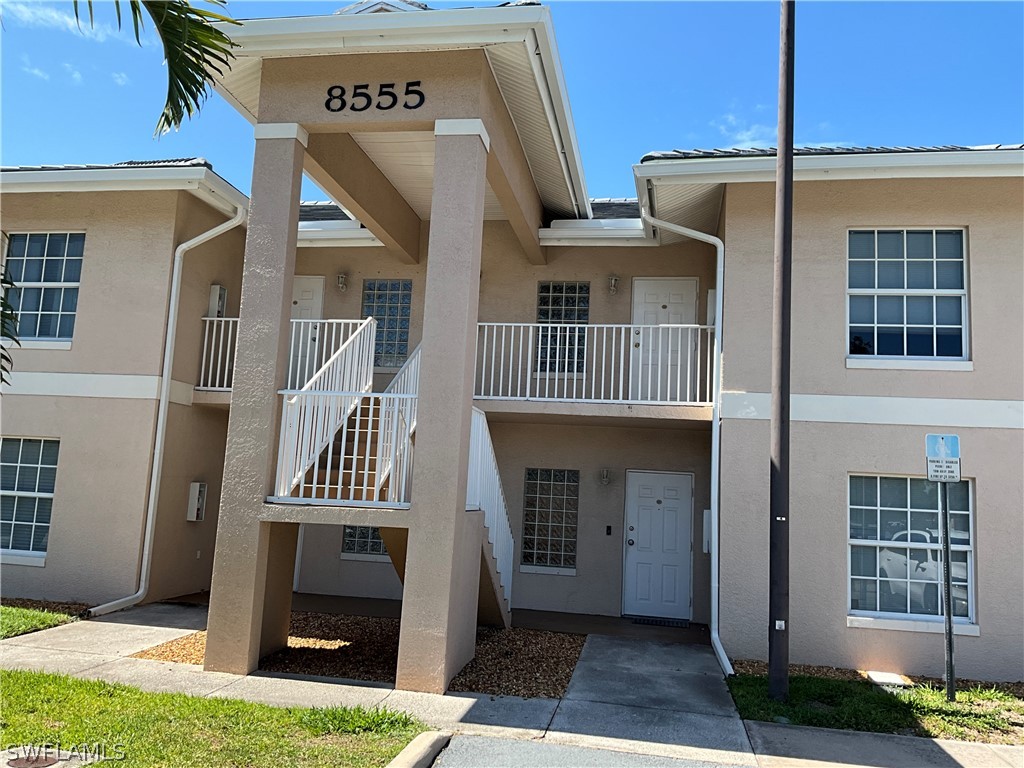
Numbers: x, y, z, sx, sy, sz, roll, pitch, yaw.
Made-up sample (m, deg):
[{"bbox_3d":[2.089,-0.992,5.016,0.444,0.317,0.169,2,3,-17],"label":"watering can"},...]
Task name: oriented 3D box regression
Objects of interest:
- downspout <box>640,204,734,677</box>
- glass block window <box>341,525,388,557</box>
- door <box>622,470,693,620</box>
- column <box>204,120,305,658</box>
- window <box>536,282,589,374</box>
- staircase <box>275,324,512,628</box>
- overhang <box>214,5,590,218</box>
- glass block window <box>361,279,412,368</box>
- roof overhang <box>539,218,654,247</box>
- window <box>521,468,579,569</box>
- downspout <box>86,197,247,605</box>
[{"bbox_3d":[1.952,0.319,10.062,1.070,5.530,1.470,2,-8,10],"label":"downspout"},{"bbox_3d":[-2.152,1.898,13.147,0.810,1.418,0.110,2,-8,10],"label":"glass block window"},{"bbox_3d":[2.114,2.318,12.368,0.992,2.085,0.100,2,-8,10],"label":"door"},{"bbox_3d":[-2.424,0.053,8.286,0.450,5.240,0.400,2,-8,10],"label":"column"},{"bbox_3d":[0.758,-0.870,13.069,0.807,1.415,0.110,2,-8,10],"label":"window"},{"bbox_3d":[-1.260,0.861,9.740,2.280,4.000,3.850,2,-8,10],"label":"staircase"},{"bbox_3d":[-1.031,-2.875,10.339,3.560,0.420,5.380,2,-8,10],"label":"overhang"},{"bbox_3d":[-1.997,-0.953,13.542,0.810,1.405,0.110,2,-8,10],"label":"glass block window"},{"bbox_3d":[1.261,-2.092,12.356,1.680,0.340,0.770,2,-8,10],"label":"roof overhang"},{"bbox_3d":[0.576,1.976,12.680,0.810,1.420,0.110,2,-8,10],"label":"window"},{"bbox_3d":[-4.311,0.122,11.060,0.980,5.510,1.220,2,-8,10],"label":"downspout"}]

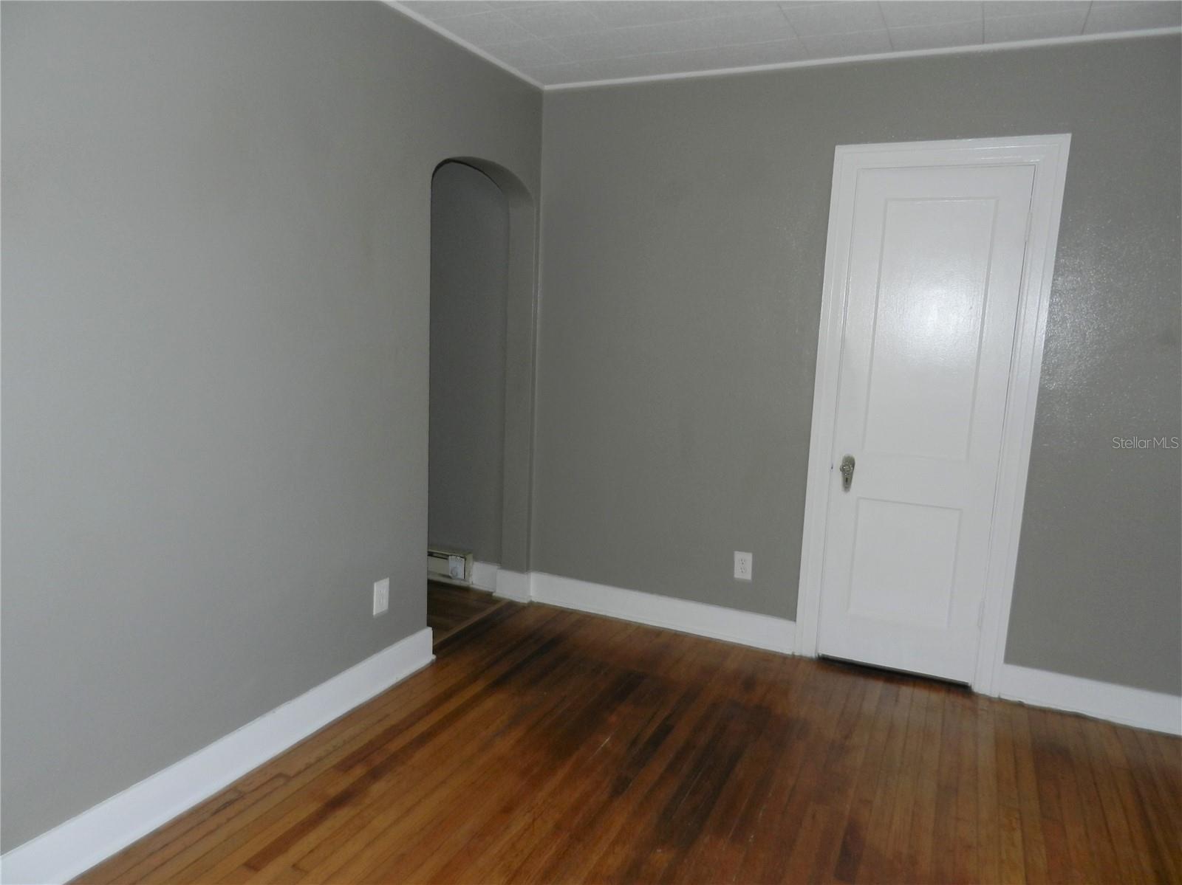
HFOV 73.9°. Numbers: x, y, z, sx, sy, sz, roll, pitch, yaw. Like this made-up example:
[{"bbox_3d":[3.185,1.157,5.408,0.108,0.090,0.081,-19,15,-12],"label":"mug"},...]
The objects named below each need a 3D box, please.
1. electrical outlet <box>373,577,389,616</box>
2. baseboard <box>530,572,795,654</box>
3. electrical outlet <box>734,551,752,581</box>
[{"bbox_3d":[-0.782,0.575,2.929,0.010,0.121,0.077,6,10,25],"label":"electrical outlet"},{"bbox_3d":[0.296,0.789,3.700,1.328,0.150,0.022,6,10,25],"label":"baseboard"},{"bbox_3d":[0.677,0.548,3.491,0.077,0.121,0.010,6,10,25],"label":"electrical outlet"}]

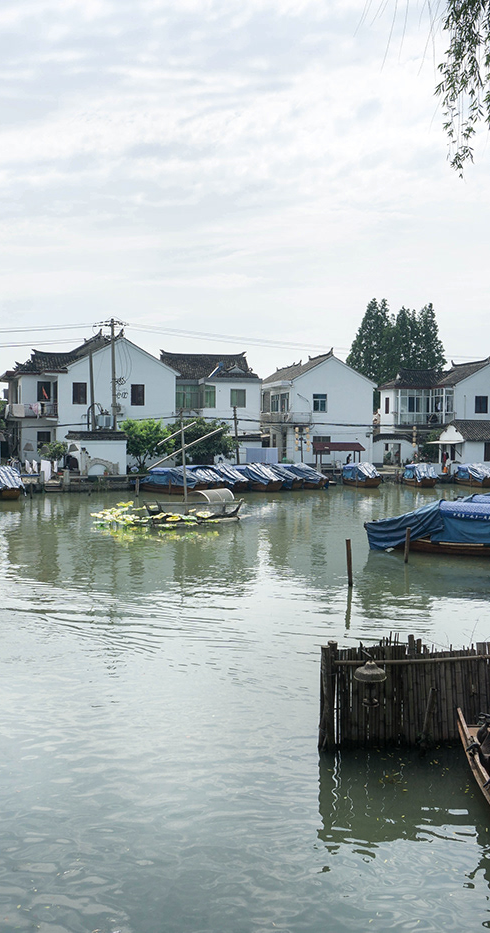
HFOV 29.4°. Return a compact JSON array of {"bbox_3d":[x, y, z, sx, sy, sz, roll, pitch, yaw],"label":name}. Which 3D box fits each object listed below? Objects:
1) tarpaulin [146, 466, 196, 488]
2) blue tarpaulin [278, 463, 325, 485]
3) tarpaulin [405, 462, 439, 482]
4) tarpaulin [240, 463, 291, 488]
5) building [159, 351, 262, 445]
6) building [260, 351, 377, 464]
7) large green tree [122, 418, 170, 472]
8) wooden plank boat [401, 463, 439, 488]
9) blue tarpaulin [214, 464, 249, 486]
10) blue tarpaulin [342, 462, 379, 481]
[{"bbox_3d":[-4.733,0.676,59.500,1.650,1.172,3.423,-2,3,-36],"label":"tarpaulin"},{"bbox_3d":[3.872,0.499,63.300,1.650,1.285,3.182,-1,3,-34],"label":"blue tarpaulin"},{"bbox_3d":[11.900,0.350,64.200,1.750,1.150,6.000,0,2,0],"label":"tarpaulin"},{"bbox_3d":[1.200,0.477,59.800,1.850,1.330,6.000,0,2,-16],"label":"tarpaulin"},{"bbox_3d":[-3.034,-4.844,78.000,8.200,9.200,8.200,0,3,-10],"label":"building"},{"bbox_3d":[5.700,-4.717,80.000,7.900,9.000,7.600,-1,2,-27],"label":"building"},{"bbox_3d":[-6.800,-1.486,64.000,3.400,3.850,3.400,0,2,0],"label":"large green tree"},{"bbox_3d":[11.850,0.536,64.300,1.750,1.570,6.800,0,2,0],"label":"wooden plank boat"},{"bbox_3d":[-1.111,0.569,62.500,1.650,1.301,2.423,-1,3,-34],"label":"blue tarpaulin"},{"bbox_3d":[8.026,0.330,65.000,1.600,1.158,2.172,-1,3,-28],"label":"blue tarpaulin"}]

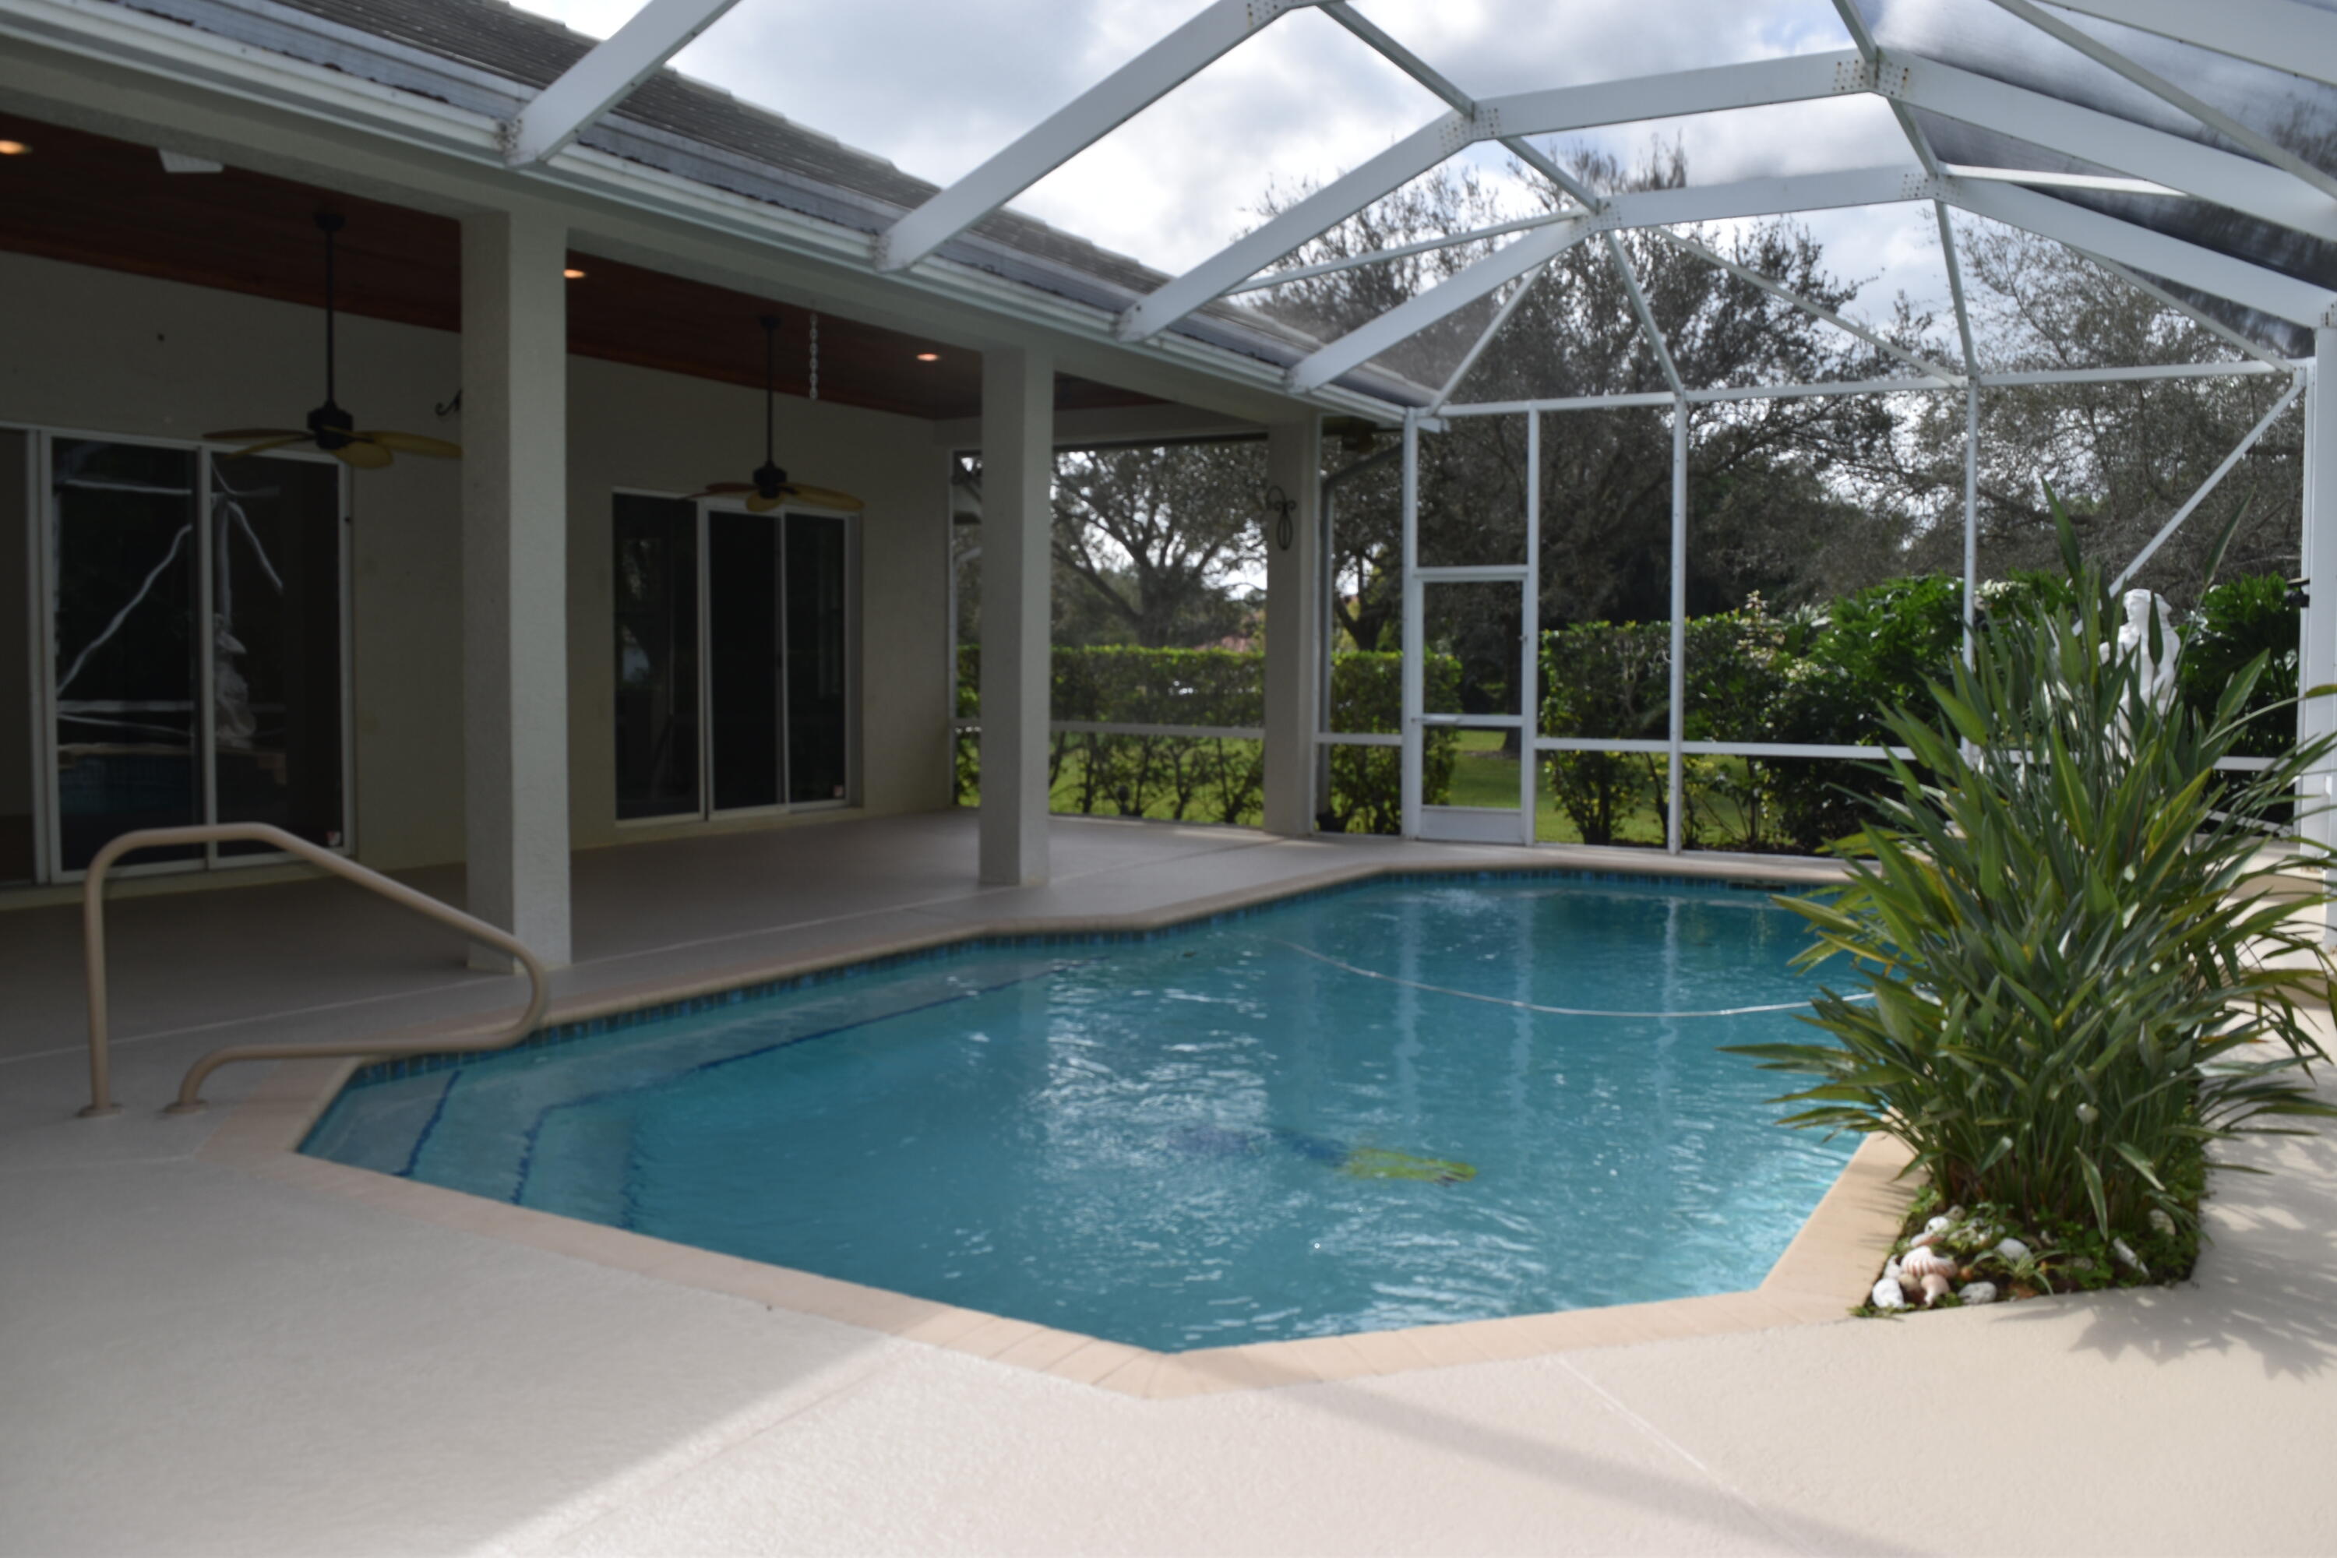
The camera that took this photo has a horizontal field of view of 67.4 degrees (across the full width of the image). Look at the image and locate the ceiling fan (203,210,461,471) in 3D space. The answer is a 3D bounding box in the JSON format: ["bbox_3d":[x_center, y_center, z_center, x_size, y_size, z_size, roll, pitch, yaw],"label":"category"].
[{"bbox_3d":[-4.005,-2.073,8.384,1.300,1.248,1.300,3,4,31],"label":"ceiling fan"}]

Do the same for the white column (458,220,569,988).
[{"bbox_3d":[-2.801,-0.801,7.532,0.305,3.220,0.305,3,4,31],"label":"white column"}]

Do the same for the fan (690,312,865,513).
[{"bbox_3d":[-2.482,-2.253,10.931,1.300,1.257,1.300,3,4,31],"label":"fan"}]

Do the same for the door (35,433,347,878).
[{"bbox_3d":[-5.550,-0.690,10.100,0.120,2.421,1.870,3,4,31],"label":"door"}]

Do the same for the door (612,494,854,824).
[{"bbox_3d":[-3.314,-0.924,13.771,0.120,2.453,2.635,3,4,31],"label":"door"}]

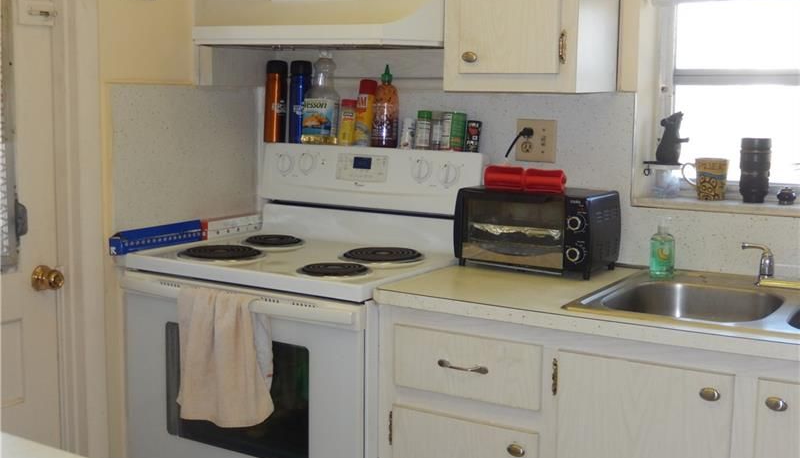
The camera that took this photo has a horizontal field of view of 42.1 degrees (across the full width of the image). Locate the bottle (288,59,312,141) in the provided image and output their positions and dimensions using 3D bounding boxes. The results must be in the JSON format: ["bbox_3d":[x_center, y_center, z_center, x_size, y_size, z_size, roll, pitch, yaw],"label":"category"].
[{"bbox_3d":[-0.297,-0.378,3.098,0.067,0.245,0.067,1,8,0],"label":"bottle"}]

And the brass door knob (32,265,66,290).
[{"bbox_3d":[-0.891,0.129,2.645,0.060,0.065,0.065,6,9,31],"label":"brass door knob"}]

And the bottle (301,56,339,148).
[{"bbox_3d":[-0.231,-0.381,3.049,0.108,0.268,0.088,6,9,31],"label":"bottle"}]

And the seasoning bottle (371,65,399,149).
[{"bbox_3d":[-0.042,-0.347,2.945,0.073,0.233,0.073,1,8,0],"label":"seasoning bottle"}]

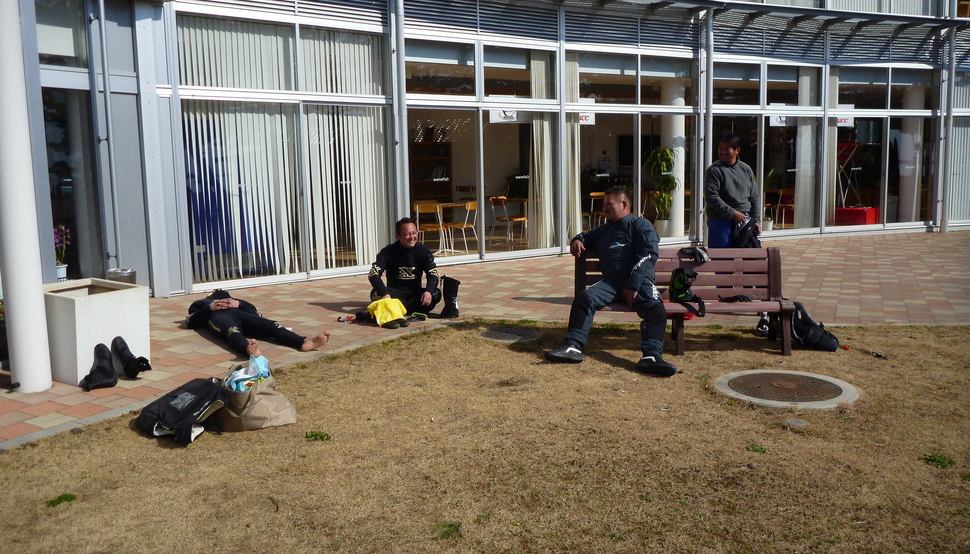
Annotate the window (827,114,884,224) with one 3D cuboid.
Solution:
[{"bbox_3d":[7.350,-2.076,15.477,1.465,2.123,0.080,-4,8,-19],"label":"window"}]

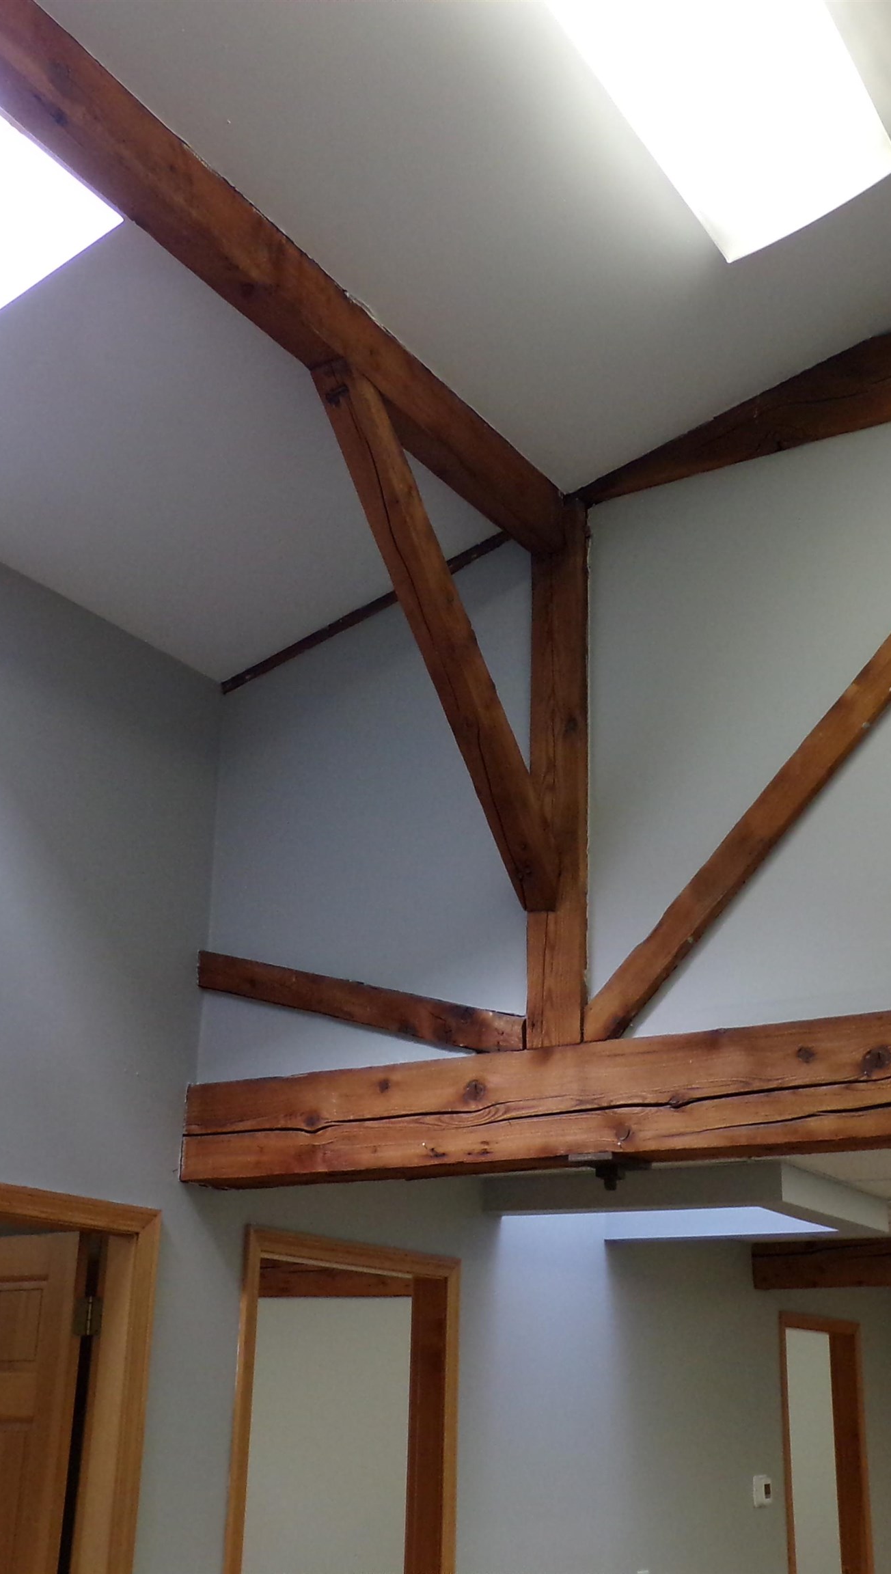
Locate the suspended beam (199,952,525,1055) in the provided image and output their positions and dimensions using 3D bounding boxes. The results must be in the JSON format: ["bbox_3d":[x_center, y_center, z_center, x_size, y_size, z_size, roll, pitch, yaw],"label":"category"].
[{"bbox_3d":[-0.220,0.554,3.983,1.071,0.104,0.090,6,-15,36],"label":"suspended beam"}]

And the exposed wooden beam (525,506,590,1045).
[{"bbox_3d":[0.308,-0.039,3.889,0.149,1.393,0.140,-12,-25,31],"label":"exposed wooden beam"}]

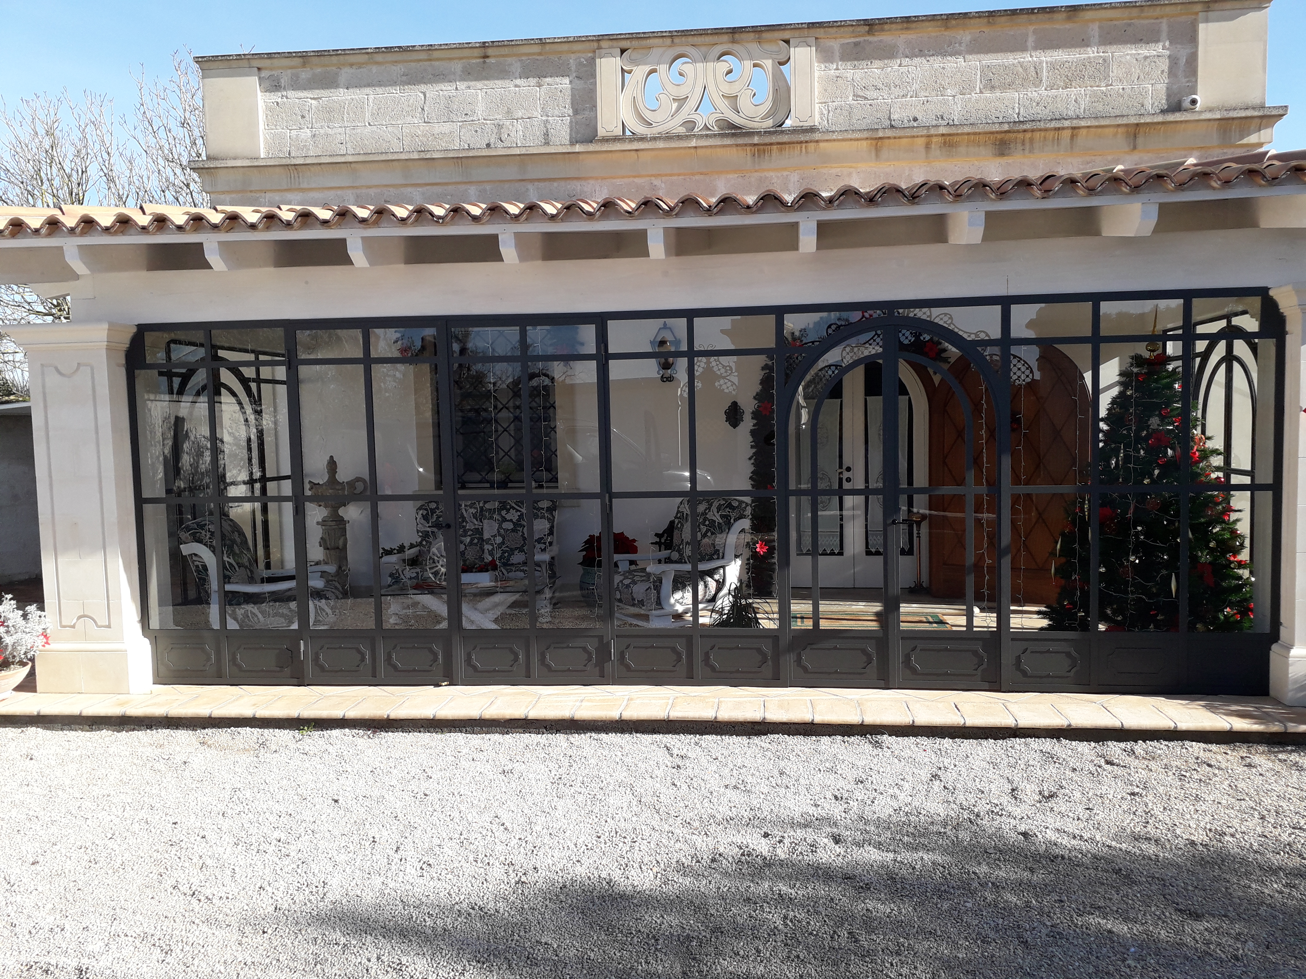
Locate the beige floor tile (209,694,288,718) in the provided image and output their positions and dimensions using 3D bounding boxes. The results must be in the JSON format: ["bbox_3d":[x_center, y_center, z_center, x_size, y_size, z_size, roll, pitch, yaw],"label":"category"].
[{"bbox_3d":[-2.357,1.264,5.918,0.243,0.032,0.333,-1,4,6],"label":"beige floor tile"}]

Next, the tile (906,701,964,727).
[{"bbox_3d":[1.513,1.211,5.489,0.243,0.032,0.333,-1,4,6],"label":"tile"}]

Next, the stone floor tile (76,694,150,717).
[{"bbox_3d":[-3.131,1.274,5.997,0.243,0.032,0.333,-1,4,6],"label":"stone floor tile"}]

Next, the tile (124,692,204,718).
[{"bbox_3d":[-2.875,1.270,5.971,0.243,0.032,0.333,-1,4,6],"label":"tile"}]

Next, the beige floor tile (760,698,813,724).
[{"bbox_3d":[0.731,1.206,5.532,0.246,0.032,0.326,-1,4,7],"label":"beige floor tile"}]

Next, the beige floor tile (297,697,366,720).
[{"bbox_3d":[-1.842,1.258,5.864,0.243,0.032,0.333,-1,4,6],"label":"beige floor tile"}]

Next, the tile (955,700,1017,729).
[{"bbox_3d":[1.774,1.210,5.459,0.243,0.032,0.333,-1,4,6],"label":"tile"}]

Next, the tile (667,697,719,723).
[{"bbox_3d":[0.221,1.212,5.591,0.246,0.032,0.326,-1,4,7],"label":"tile"}]

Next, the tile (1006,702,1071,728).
[{"bbox_3d":[2.031,1.205,5.413,0.250,0.030,0.344,-1,4,6],"label":"tile"}]

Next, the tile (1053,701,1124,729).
[{"bbox_3d":[2.272,1.191,5.350,0.246,0.032,0.326,-1,4,7],"label":"tile"}]

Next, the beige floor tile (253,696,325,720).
[{"bbox_3d":[-2.080,1.248,5.847,0.246,0.032,0.326,-1,4,7],"label":"beige floor tile"}]

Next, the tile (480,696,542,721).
[{"bbox_3d":[-0.798,1.226,5.707,0.246,0.032,0.326,-1,4,7],"label":"tile"}]

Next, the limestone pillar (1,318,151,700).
[{"bbox_3d":[-3.475,0.109,6.443,0.645,2.230,0.645,-1,4,6],"label":"limestone pillar"}]

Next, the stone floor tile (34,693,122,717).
[{"bbox_3d":[-3.398,1.284,6.029,0.250,0.030,0.344,-1,4,6],"label":"stone floor tile"}]

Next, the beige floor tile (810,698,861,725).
[{"bbox_3d":[0.990,1.210,5.530,0.250,0.030,0.344,-1,4,6],"label":"beige floor tile"}]

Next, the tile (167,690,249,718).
[{"bbox_3d":[-2.619,1.268,5.945,0.243,0.032,0.333,-1,4,6],"label":"tile"}]

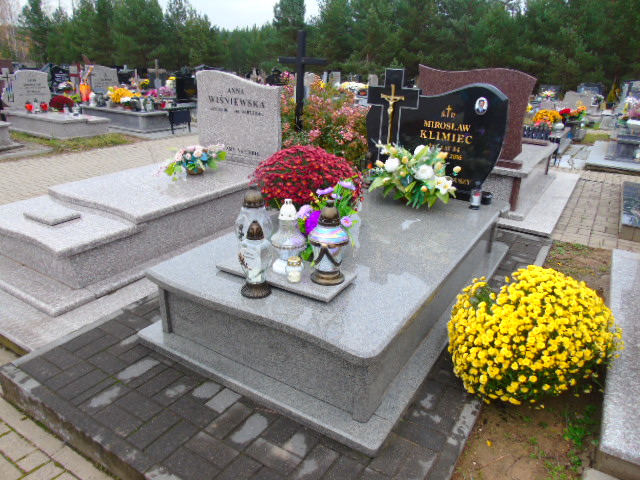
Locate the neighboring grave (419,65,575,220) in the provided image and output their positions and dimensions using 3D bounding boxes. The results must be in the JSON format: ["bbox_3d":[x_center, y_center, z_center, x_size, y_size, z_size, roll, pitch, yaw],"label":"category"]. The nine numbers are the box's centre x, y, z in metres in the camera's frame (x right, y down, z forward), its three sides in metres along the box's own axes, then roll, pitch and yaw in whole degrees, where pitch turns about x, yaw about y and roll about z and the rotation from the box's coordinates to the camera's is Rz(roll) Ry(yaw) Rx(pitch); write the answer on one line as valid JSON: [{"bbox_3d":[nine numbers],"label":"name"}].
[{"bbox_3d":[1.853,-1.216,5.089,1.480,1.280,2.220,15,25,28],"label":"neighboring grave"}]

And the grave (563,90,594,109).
[{"bbox_3d":[5.443,-2.937,9.695,0.650,0.460,0.200,15,26,29],"label":"grave"}]

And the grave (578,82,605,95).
[{"bbox_3d":[8.510,-4.578,14.582,0.740,0.750,0.150,15,25,28],"label":"grave"}]

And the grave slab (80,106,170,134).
[{"bbox_3d":[-3.718,-2.466,9.229,1.950,0.340,1.020,15,25,28],"label":"grave slab"}]

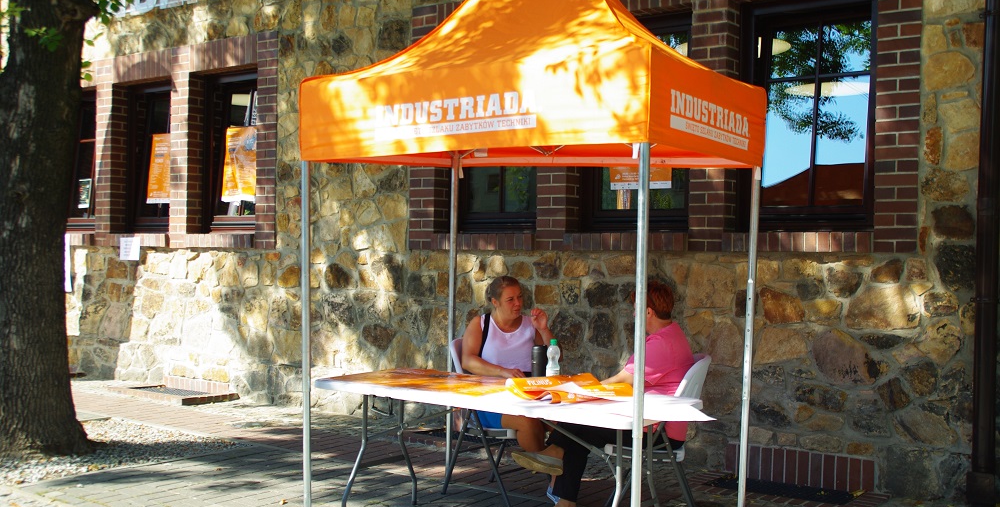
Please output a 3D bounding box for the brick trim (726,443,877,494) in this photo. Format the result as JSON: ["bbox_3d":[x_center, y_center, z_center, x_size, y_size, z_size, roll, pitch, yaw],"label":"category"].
[{"bbox_3d":[1.786,1.259,6.928,0.920,0.180,0.090,1,0,38],"label":"brick trim"}]

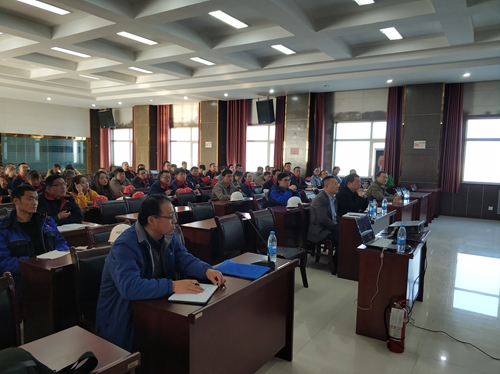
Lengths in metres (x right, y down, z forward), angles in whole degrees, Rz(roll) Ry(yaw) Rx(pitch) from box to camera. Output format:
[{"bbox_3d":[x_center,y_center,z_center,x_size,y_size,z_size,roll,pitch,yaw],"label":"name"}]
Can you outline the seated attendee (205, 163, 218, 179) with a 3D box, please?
[{"bbox_3d":[-1.106,-0.058,11.532,0.680,1.250,0.520,4,6,32],"label":"seated attendee"}]

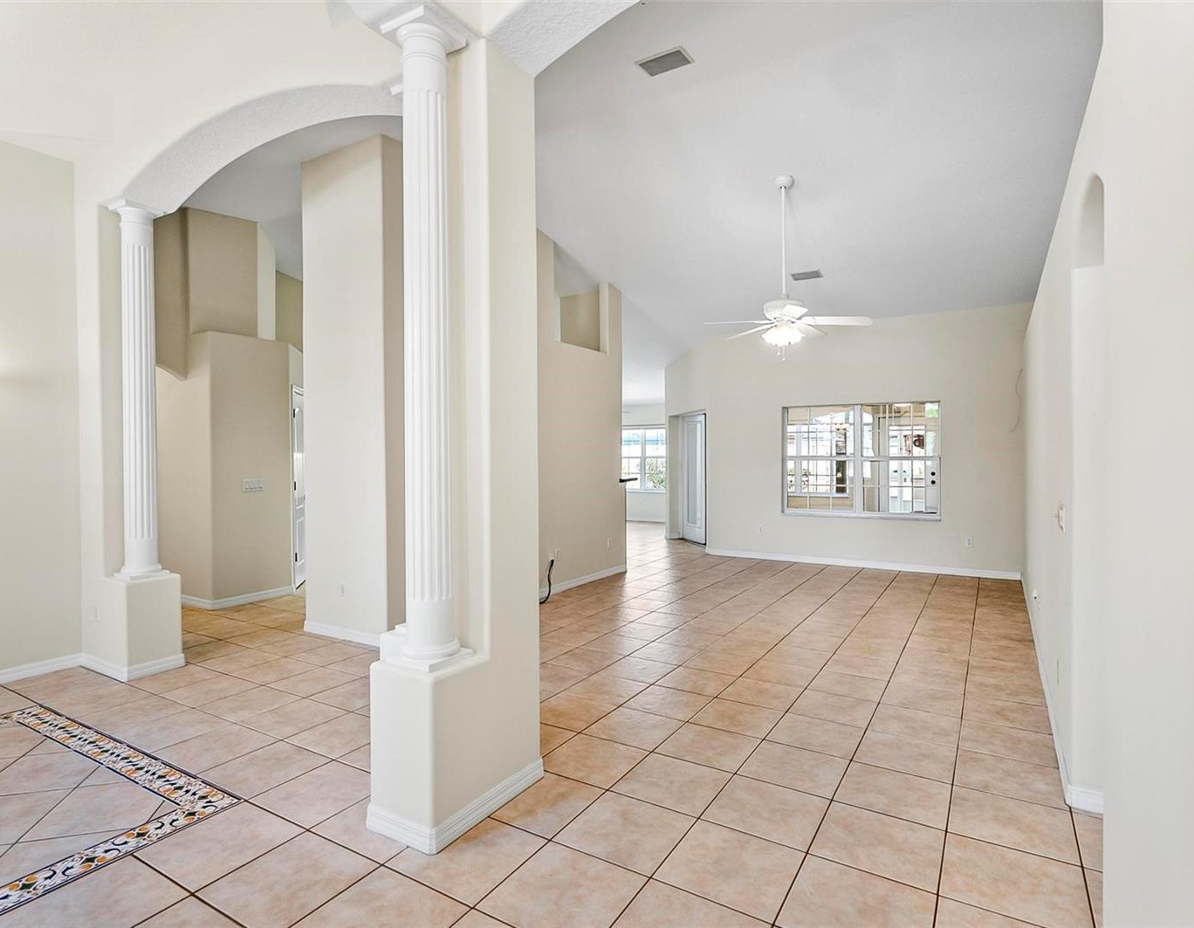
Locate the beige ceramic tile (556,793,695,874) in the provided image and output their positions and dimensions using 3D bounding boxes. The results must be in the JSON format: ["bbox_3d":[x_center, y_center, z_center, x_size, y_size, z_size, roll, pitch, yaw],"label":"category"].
[{"bbox_3d":[0.113,1.384,2.342,0.400,0.012,0.400,0,1,31],"label":"beige ceramic tile"}]

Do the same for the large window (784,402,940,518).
[{"bbox_3d":[3.277,-0.039,7.796,1.881,1.400,0.100,0,1,31],"label":"large window"}]

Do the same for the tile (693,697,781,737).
[{"bbox_3d":[0.769,1.371,3.355,0.400,0.010,0.400,0,1,32],"label":"tile"}]

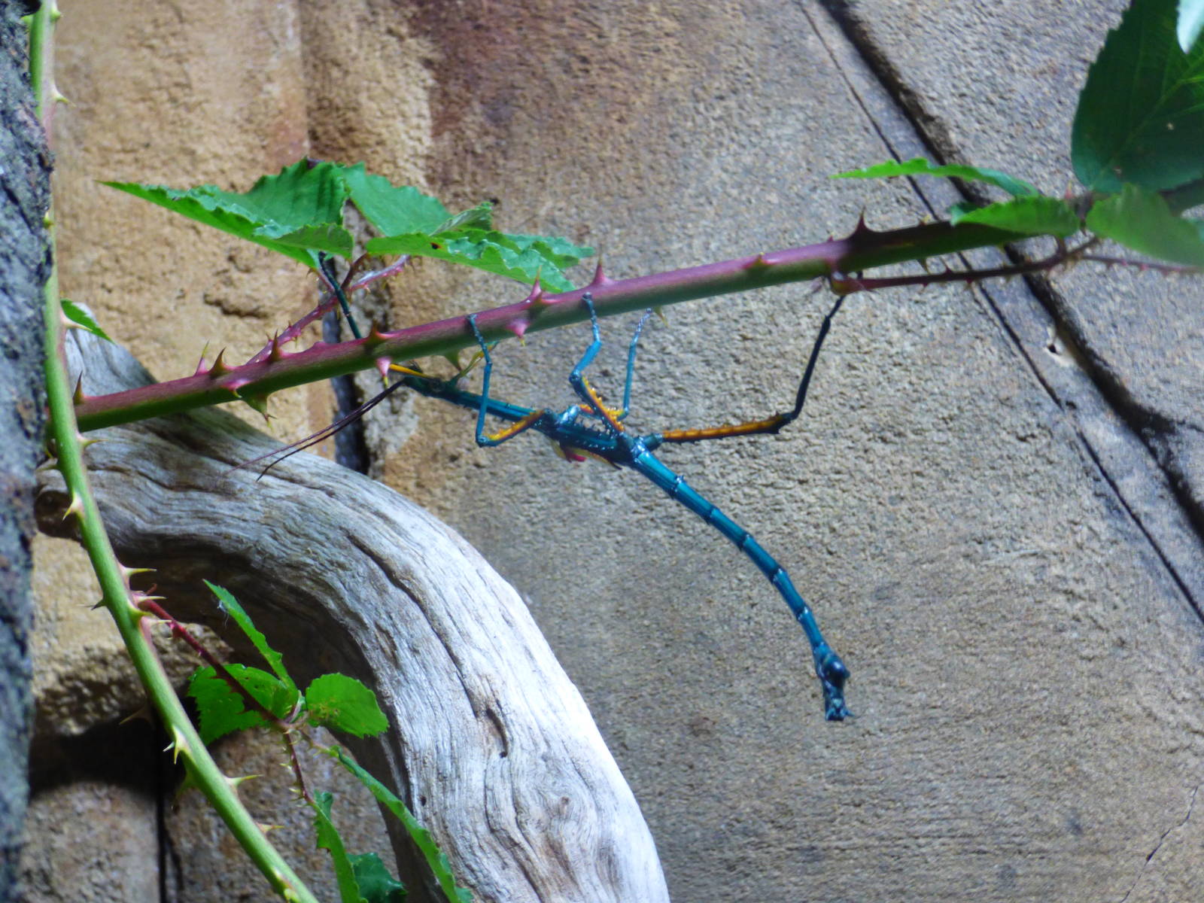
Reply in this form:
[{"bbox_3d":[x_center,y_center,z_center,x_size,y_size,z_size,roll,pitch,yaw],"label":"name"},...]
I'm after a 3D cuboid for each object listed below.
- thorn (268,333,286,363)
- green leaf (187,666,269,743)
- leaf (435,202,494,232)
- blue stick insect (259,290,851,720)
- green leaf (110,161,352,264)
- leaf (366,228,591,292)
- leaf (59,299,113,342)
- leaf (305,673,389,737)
[{"bbox_3d":[-0.075,-0.024,0.845,0.004,0.007,0.004,0,0,0],"label":"thorn"},{"bbox_3d":[-0.088,0.059,0.857,0.019,0.018,0.010,0,0,0],"label":"green leaf"},{"bbox_3d":[-0.032,-0.055,0.865,0.013,0.007,0.010,0,0,0],"label":"leaf"},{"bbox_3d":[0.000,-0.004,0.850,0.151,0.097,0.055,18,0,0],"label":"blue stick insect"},{"bbox_3d":[-0.087,-0.056,0.855,0.059,0.025,0.032,0,0,0],"label":"green leaf"},{"bbox_3d":[-0.029,-0.045,0.850,0.052,0.015,0.028,0,0,0],"label":"leaf"},{"bbox_3d":[-0.122,-0.031,0.860,0.013,0.010,0.010,0,0,0],"label":"leaf"},{"bbox_3d":[-0.059,0.059,0.850,0.019,0.015,0.009,0,0,0],"label":"leaf"}]

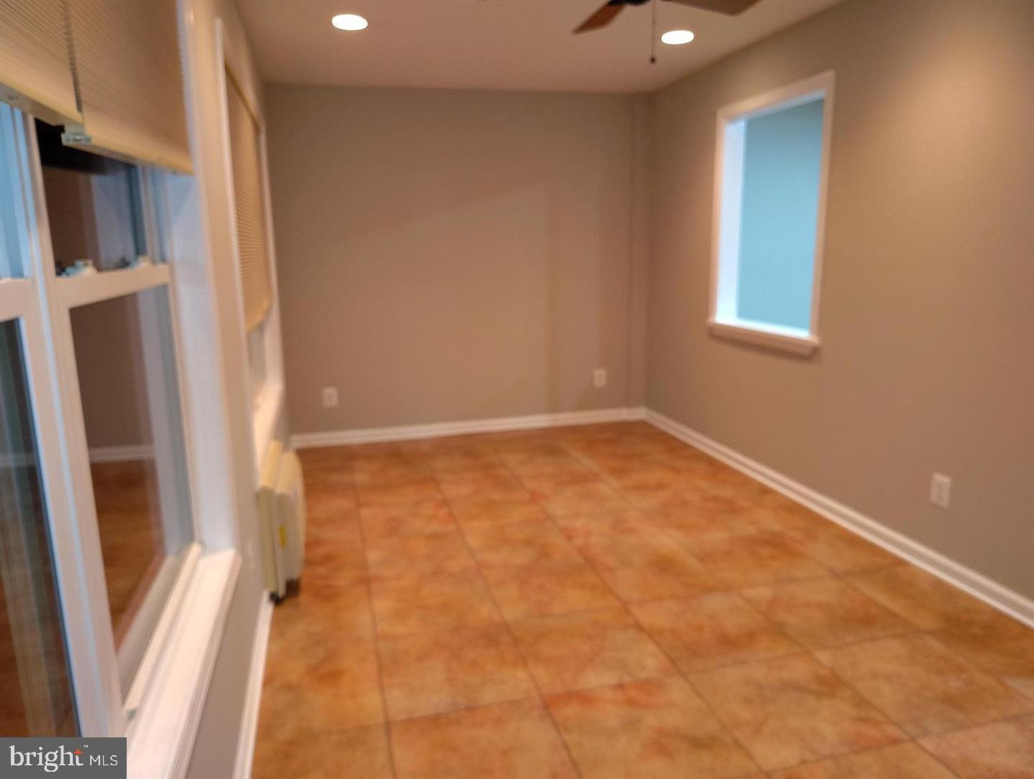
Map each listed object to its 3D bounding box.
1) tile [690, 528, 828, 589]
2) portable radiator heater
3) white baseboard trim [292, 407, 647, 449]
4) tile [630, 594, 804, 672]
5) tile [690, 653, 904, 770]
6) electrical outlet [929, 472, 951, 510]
[{"bbox_3d":[1.010,0.731,3.082,0.453,0.012,0.453,-4,11,-14],"label":"tile"},{"bbox_3d":[-0.974,0.521,3.041,0.148,0.465,0.690,-4,11,-14],"label":"portable radiator heater"},{"bbox_3d":[-0.260,0.268,5.242,2.591,0.102,0.016,-4,11,-14],"label":"white baseboard trim"},{"bbox_3d":[0.682,0.842,2.536,0.453,0.012,0.453,-4,11,-14],"label":"tile"},{"bbox_3d":[0.796,0.924,2.099,0.455,0.010,0.455,-3,11,-14],"label":"tile"},{"bbox_3d":[1.680,0.403,2.853,0.007,0.119,0.075,-3,11,-14],"label":"electrical outlet"}]

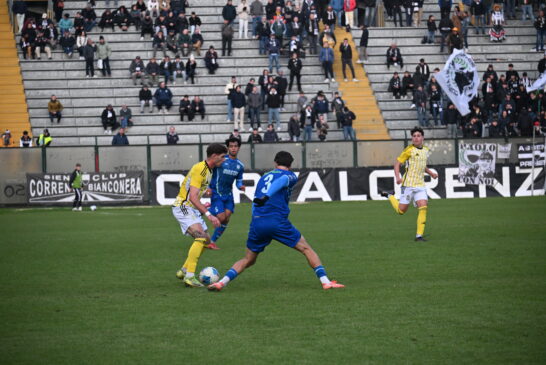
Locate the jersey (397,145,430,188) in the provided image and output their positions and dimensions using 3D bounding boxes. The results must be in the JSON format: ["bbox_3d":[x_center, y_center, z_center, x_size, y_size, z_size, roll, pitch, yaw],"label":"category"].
[{"bbox_3d":[2.160,-0.246,45.500,0.500,0.670,0.300,-1,0,-29],"label":"jersey"}]

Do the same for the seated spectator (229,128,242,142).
[{"bbox_3d":[-1.438,-1.500,114.400,0.500,1.120,0.720,-1,0,-6],"label":"seated spectator"}]

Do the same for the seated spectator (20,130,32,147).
[{"bbox_3d":[-9.452,-1.410,113.400,0.500,1.120,0.720,-1,0,-6],"label":"seated spectator"}]

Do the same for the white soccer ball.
[{"bbox_3d":[-0.696,1.037,32.500,0.220,0.220,0.220,-1,0,0],"label":"white soccer ball"}]

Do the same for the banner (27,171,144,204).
[{"bbox_3d":[-7.214,0.200,114.000,4.480,1.160,0.050,-1,0,-9],"label":"banner"}]

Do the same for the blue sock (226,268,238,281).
[{"bbox_3d":[-0.448,1.004,32.350,0.125,0.090,0.095,-46,41,-18],"label":"blue sock"}]

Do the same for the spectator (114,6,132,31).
[{"bbox_3d":[-6.339,-6.913,125.500,0.680,1.100,0.760,-1,0,-8],"label":"spectator"}]

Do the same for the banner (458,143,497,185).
[{"bbox_3d":[7.808,-0.706,113.000,1.420,1.570,0.030,-1,0,-7],"label":"banner"}]

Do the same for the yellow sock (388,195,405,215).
[{"bbox_3d":[1.891,0.341,45.400,0.120,0.125,0.400,0,35,-34],"label":"yellow sock"}]

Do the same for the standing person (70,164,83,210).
[{"bbox_3d":[-6.971,0.172,105.000,0.520,1.670,0.360,-1,0,-30],"label":"standing person"}]

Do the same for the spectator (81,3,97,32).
[{"bbox_3d":[-7.717,-6.902,123.800,0.600,1.250,0.750,-1,0,-9],"label":"spectator"}]

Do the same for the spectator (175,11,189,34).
[{"bbox_3d":[-3.870,-6.675,125.200,0.600,1.160,0.740,-1,0,-8],"label":"spectator"}]

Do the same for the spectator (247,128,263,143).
[{"bbox_3d":[-0.723,-1.524,115.600,0.580,1.170,0.720,-1,0,-8],"label":"spectator"}]

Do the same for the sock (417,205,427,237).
[{"bbox_3d":[2.271,0.593,45.200,0.120,0.430,0.130,-1,11,-35],"label":"sock"}]

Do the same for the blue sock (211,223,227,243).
[{"bbox_3d":[-0.798,0.755,43.800,0.120,0.125,0.380,1,-45,-40],"label":"blue sock"}]

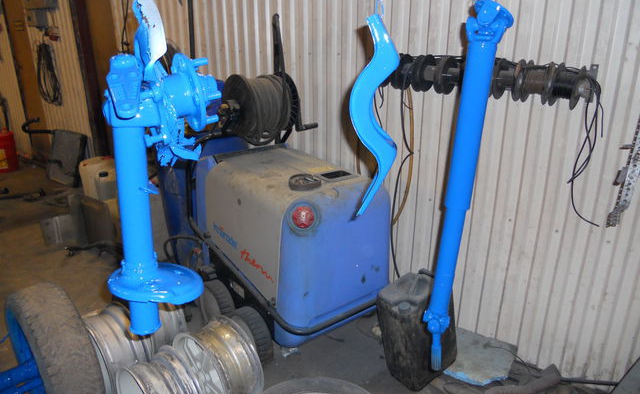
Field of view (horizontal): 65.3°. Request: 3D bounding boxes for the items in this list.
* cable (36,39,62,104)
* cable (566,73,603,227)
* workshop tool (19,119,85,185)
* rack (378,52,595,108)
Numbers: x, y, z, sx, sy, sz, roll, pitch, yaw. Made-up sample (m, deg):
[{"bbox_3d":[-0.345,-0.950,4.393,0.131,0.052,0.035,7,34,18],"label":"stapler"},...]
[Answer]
[{"bbox_3d":[-2.781,-1.278,5.124,0.380,0.660,0.090,16,25,39],"label":"cable"},{"bbox_3d":[1.026,-0.180,1.937,0.120,0.600,0.100,16,25,39],"label":"cable"},{"bbox_3d":[-2.699,-0.456,4.975,0.800,0.580,0.270,13,23,33],"label":"workshop tool"},{"bbox_3d":[0.681,-0.499,2.093,0.880,0.175,0.190,16,25,39],"label":"rack"}]

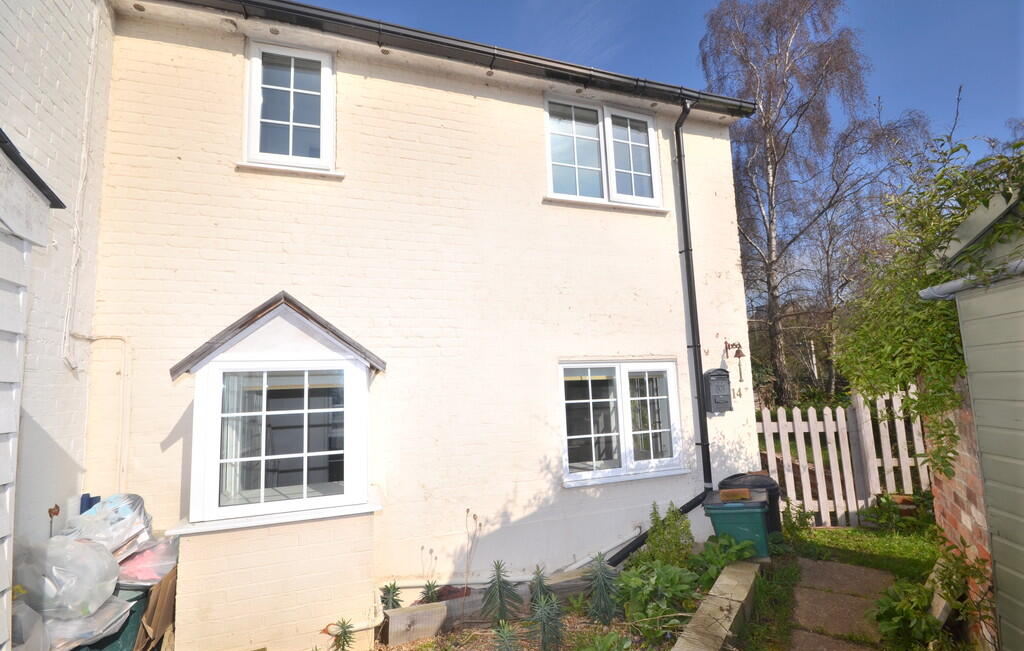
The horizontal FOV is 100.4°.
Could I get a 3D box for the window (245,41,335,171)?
[{"bbox_3d":[-1.665,-1.628,3.235,0.590,0.930,0.100,0,-5,-18],"label":"window"}]

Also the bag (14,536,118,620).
[{"bbox_3d":[-1.951,1.112,1.879,0.370,0.330,0.370,0,-5,-18],"label":"bag"}]

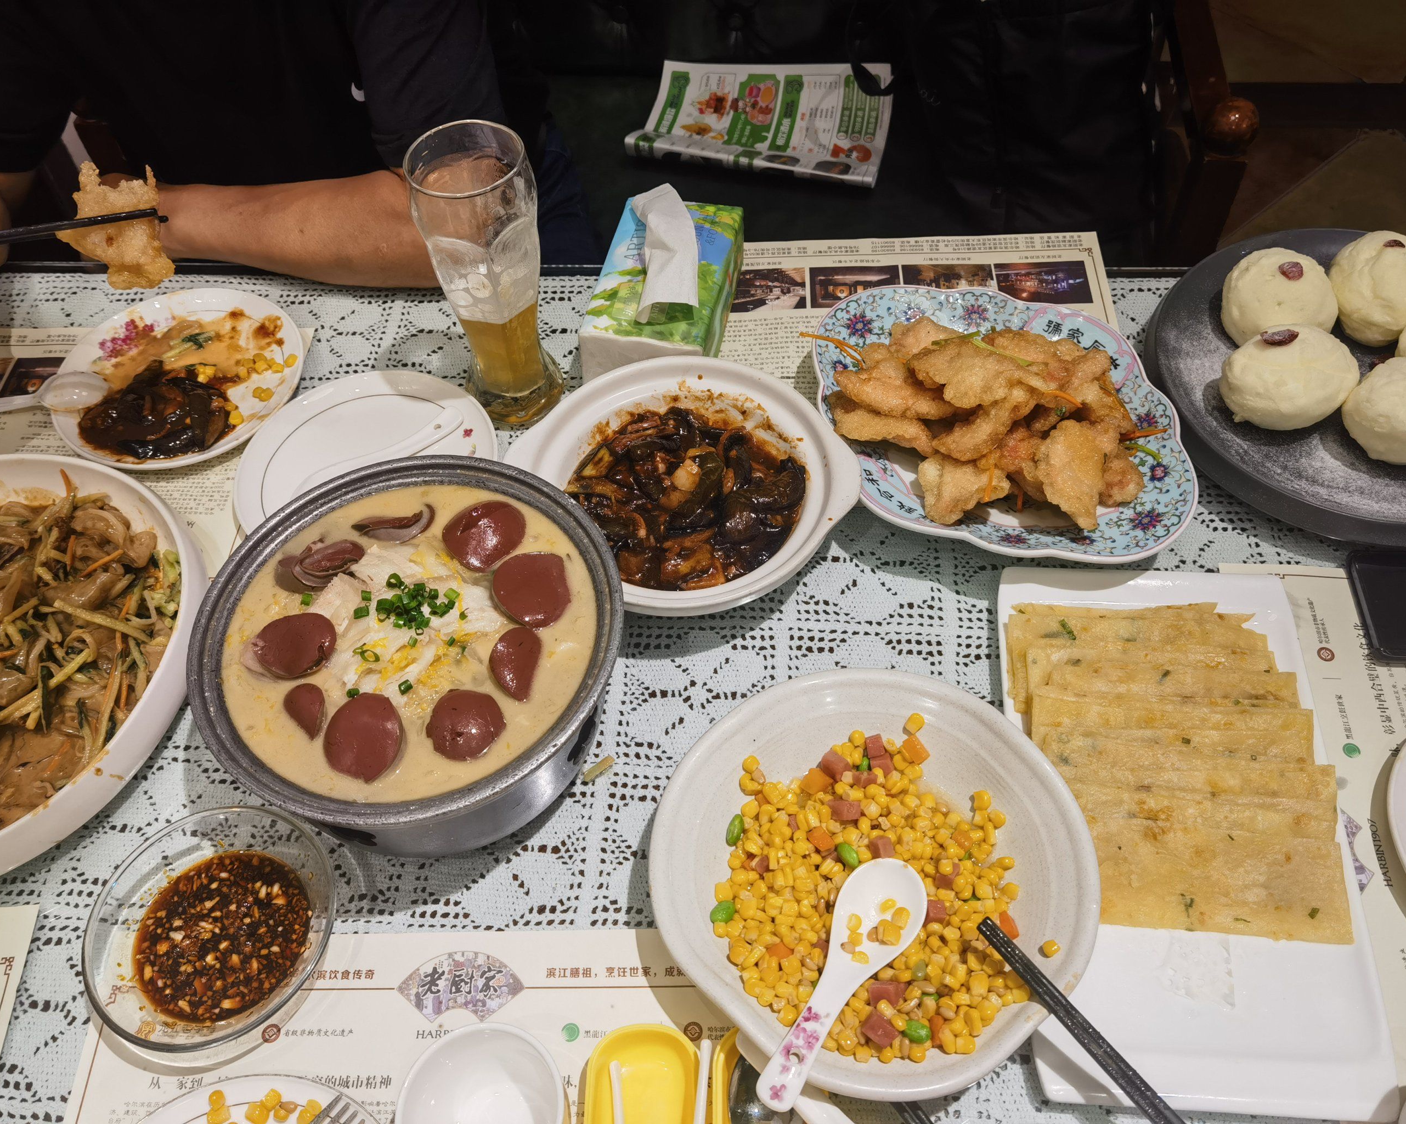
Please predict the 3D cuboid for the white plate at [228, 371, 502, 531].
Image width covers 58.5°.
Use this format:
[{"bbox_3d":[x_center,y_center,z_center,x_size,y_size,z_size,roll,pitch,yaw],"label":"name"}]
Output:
[{"bbox_3d":[-0.231,-0.058,0.873,0.181,0.022,0.181,-1,55,1],"label":"white plate"}]

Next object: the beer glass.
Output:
[{"bbox_3d":[-0.141,-0.189,0.849,0.077,0.208,0.077,-1,55,1],"label":"beer glass"}]

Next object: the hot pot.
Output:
[{"bbox_3d":[-0.166,0.059,0.749,0.243,0.090,0.243,-1,55,1],"label":"hot pot"}]

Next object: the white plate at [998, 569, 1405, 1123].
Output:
[{"bbox_3d":[0.268,0.145,0.720,0.178,0.025,0.325,3,55,3],"label":"white plate"}]

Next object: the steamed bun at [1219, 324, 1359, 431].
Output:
[{"bbox_3d":[0.397,-0.125,0.852,0.090,0.062,0.078,-1,55,1],"label":"steamed bun"}]

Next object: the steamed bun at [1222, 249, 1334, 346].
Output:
[{"bbox_3d":[0.410,-0.188,0.896,0.077,0.062,0.080,-1,55,1],"label":"steamed bun"}]

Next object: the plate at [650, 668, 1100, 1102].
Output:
[{"bbox_3d":[0.090,0.174,0.682,0.233,0.060,0.233,-1,55,1],"label":"plate"}]

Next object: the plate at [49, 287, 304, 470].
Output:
[{"bbox_3d":[-0.384,-0.132,0.928,0.179,0.022,0.179,-1,55,1],"label":"plate"}]

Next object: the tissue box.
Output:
[{"bbox_3d":[-0.029,-0.202,0.951,0.091,0.053,0.152,9,56,7],"label":"tissue box"}]

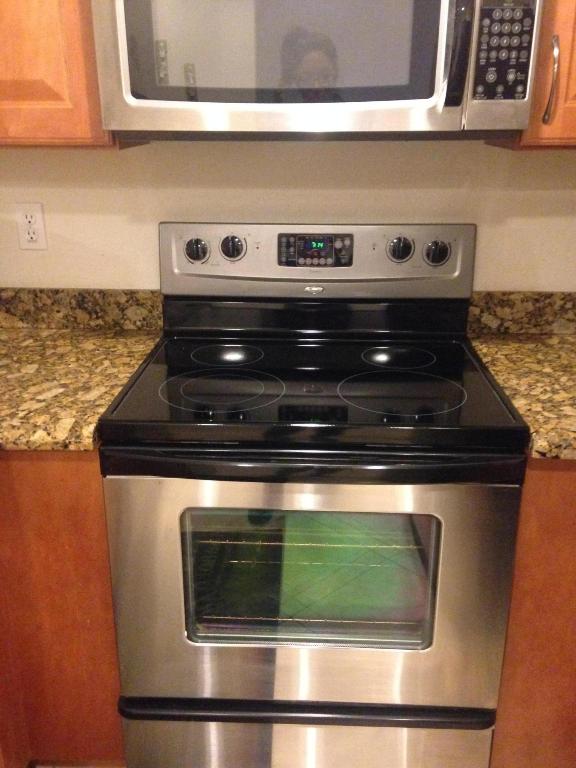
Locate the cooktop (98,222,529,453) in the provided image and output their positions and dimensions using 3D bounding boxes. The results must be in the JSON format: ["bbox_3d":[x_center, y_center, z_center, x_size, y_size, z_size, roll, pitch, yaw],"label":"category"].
[{"bbox_3d":[0.056,-0.142,1.548,0.759,0.325,0.633,1,19,2],"label":"cooktop"}]

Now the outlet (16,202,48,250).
[{"bbox_3d":[-0.637,-0.392,1.822,0.071,0.115,0.010,1,19,2],"label":"outlet"}]

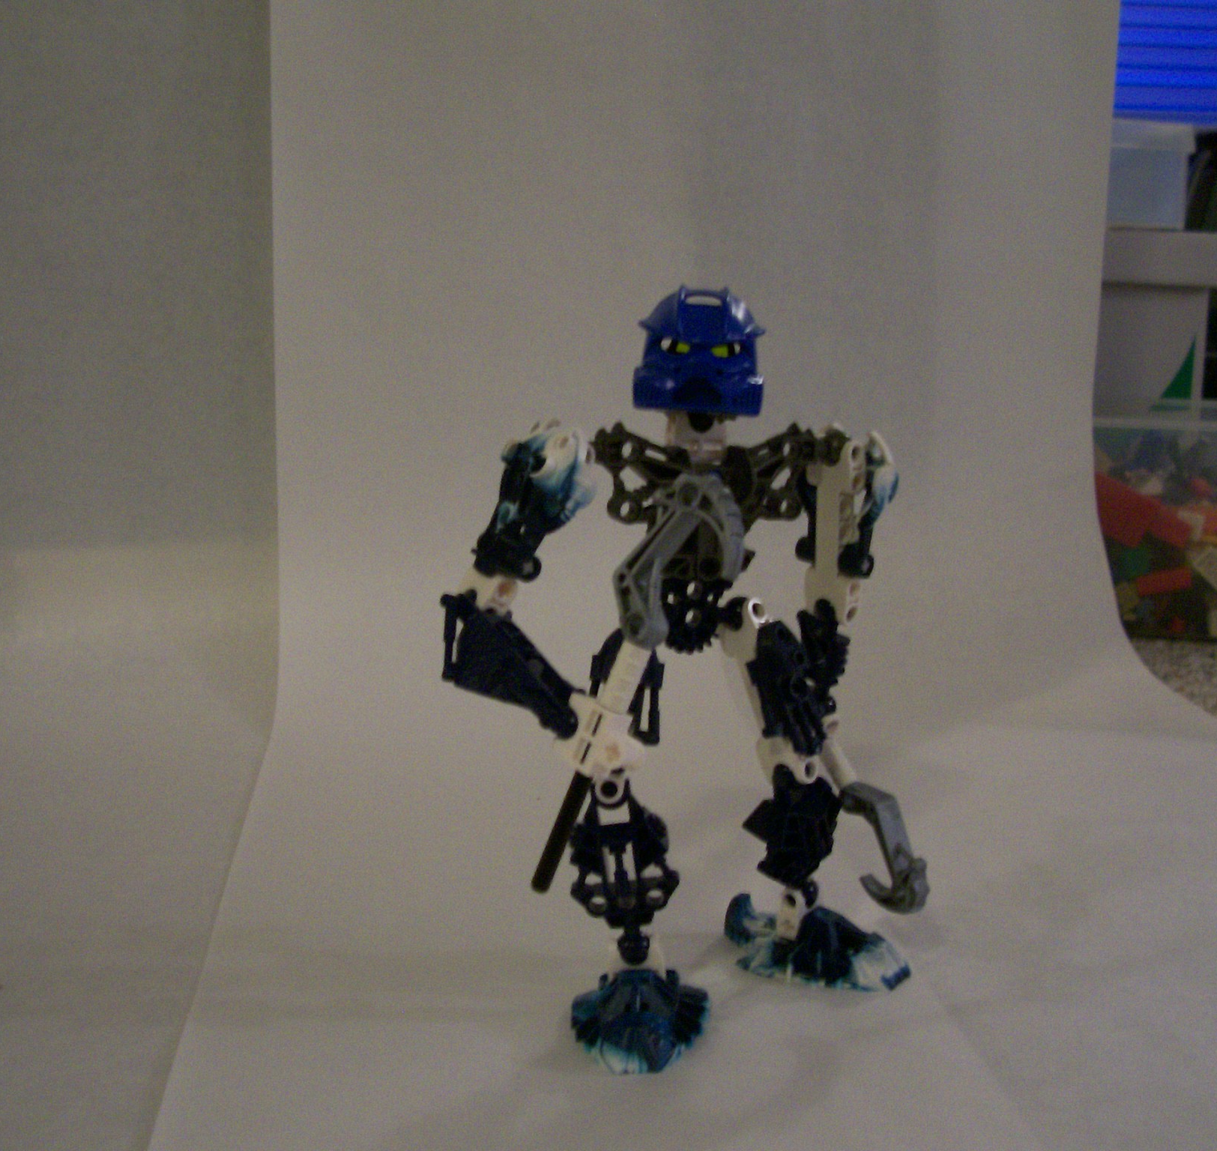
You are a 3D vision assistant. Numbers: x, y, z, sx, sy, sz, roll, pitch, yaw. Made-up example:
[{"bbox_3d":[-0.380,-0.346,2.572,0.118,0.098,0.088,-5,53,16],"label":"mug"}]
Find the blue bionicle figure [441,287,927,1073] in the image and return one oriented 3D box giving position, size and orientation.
[{"bbox_3d":[0.019,0.022,0.411,0.129,0.198,0.100,-1,7,-12],"label":"blue bionicle figure"}]

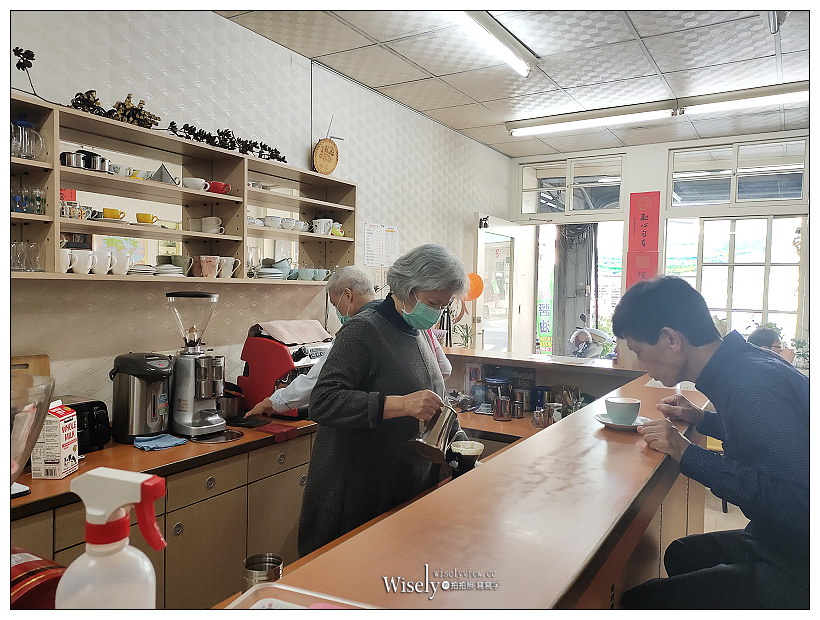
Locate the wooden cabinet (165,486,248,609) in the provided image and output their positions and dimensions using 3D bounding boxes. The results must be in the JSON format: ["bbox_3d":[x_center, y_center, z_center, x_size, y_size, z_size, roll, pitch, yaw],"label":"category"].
[{"bbox_3d":[-0.971,0.974,2.484,0.480,0.538,0.391,3,3,32],"label":"wooden cabinet"}]

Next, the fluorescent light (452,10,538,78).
[{"bbox_3d":[0.360,-1.332,2.950,0.095,0.120,1.240,3,3,32],"label":"fluorescent light"}]

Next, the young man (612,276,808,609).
[{"bbox_3d":[0.753,0.551,1.243,0.720,1.230,0.520,3,3,32],"label":"young man"}]

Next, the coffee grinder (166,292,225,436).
[{"bbox_3d":[-0.953,0.215,2.667,0.300,0.605,0.210,3,3,32],"label":"coffee grinder"}]

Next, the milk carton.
[{"bbox_3d":[-1.158,0.417,2.022,0.095,0.244,0.095,1,2,1],"label":"milk carton"}]

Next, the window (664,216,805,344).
[{"bbox_3d":[2.641,-0.207,5.123,1.030,1.120,0.100,3,3,32],"label":"window"}]

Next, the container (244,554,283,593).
[{"bbox_3d":[-0.288,0.540,1.212,0.077,0.094,0.077,3,3,32],"label":"container"}]

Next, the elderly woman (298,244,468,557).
[{"bbox_3d":[-0.093,0.589,1.943,0.520,1.565,0.470,3,3,32],"label":"elderly woman"}]

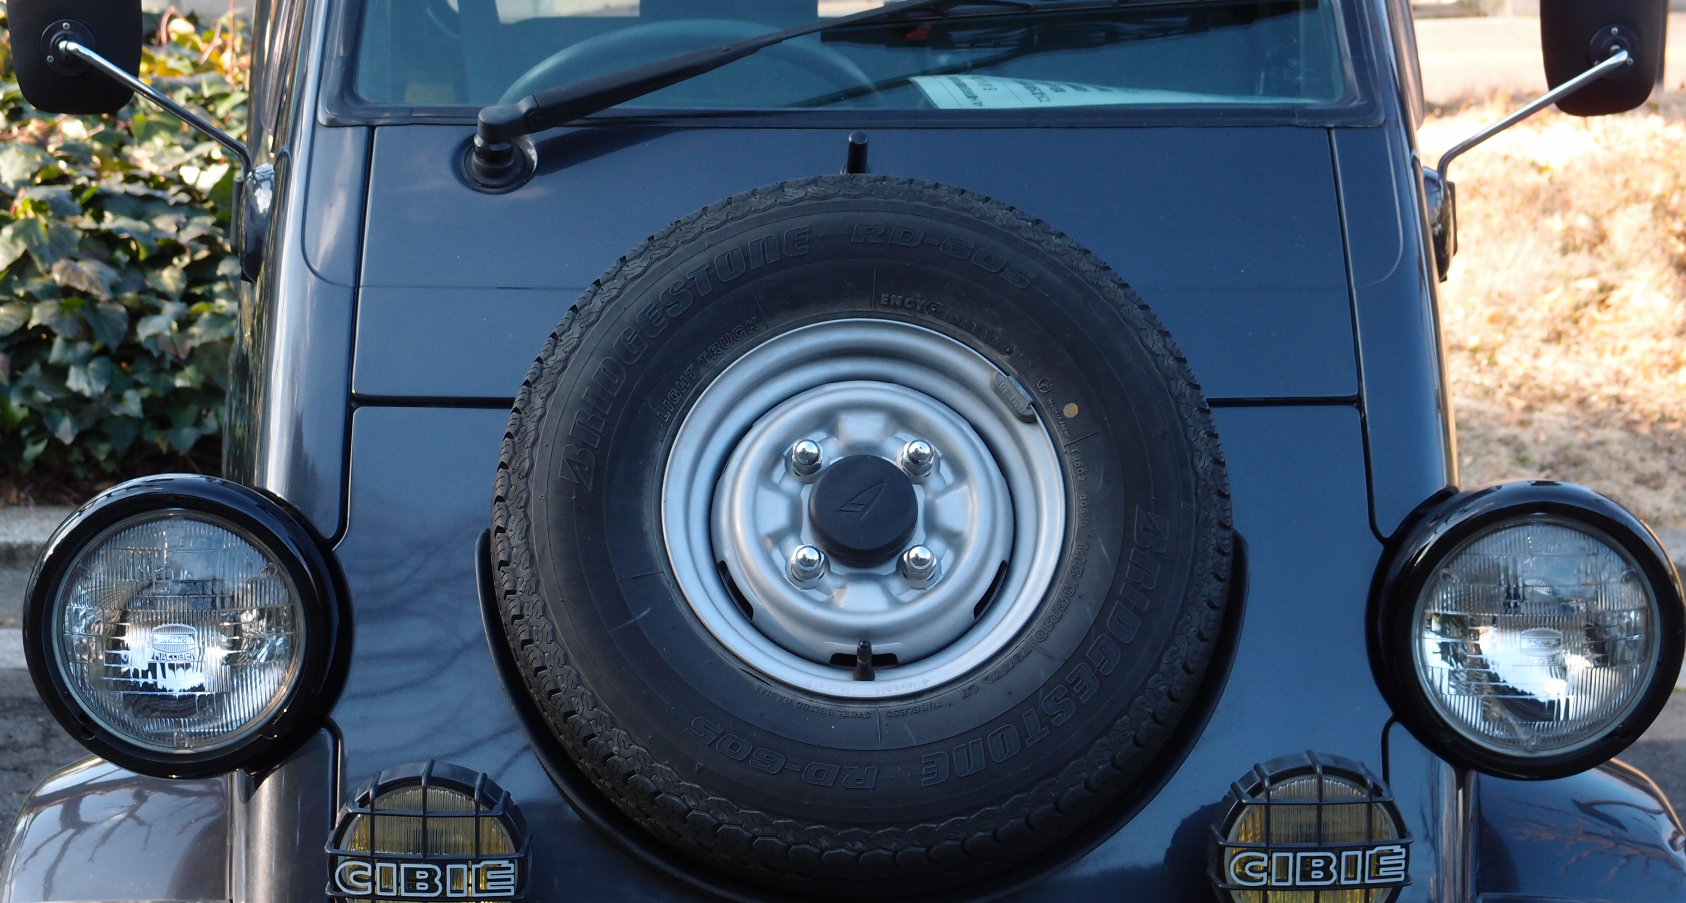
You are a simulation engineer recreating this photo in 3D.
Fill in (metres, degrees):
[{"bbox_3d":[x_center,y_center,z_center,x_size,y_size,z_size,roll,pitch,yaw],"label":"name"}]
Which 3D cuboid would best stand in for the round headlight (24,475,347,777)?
[{"bbox_3d":[-0.464,0.111,2.669,0.220,0.215,0.140,0,13,-1],"label":"round headlight"}]

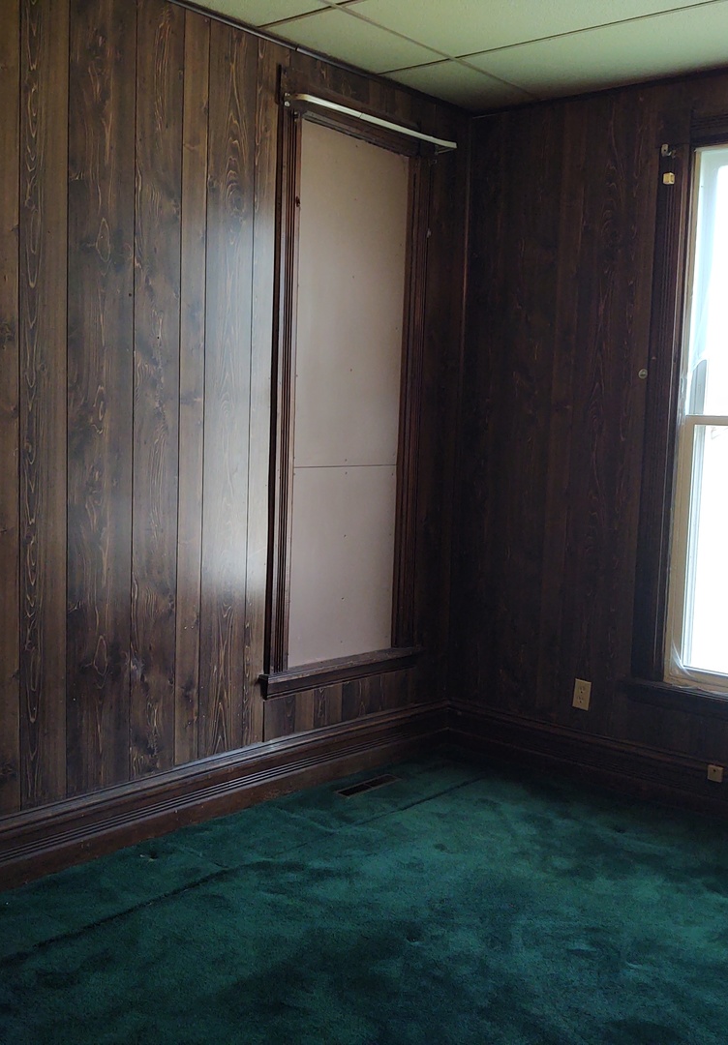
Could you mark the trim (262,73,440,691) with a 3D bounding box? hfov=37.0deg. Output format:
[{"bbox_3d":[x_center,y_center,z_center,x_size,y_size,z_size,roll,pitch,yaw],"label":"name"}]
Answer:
[{"bbox_3d":[-0.033,-0.475,4.075,0.080,2.164,0.878,7,7,41],"label":"trim"}]

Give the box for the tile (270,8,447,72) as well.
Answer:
[{"bbox_3d":[-0.020,-1.633,3.692,0.329,0.018,0.597,7,7,41],"label":"tile"}]

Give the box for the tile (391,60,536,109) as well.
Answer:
[{"bbox_3d":[0.380,-1.665,4.149,0.323,0.018,0.604,7,7,41],"label":"tile"}]

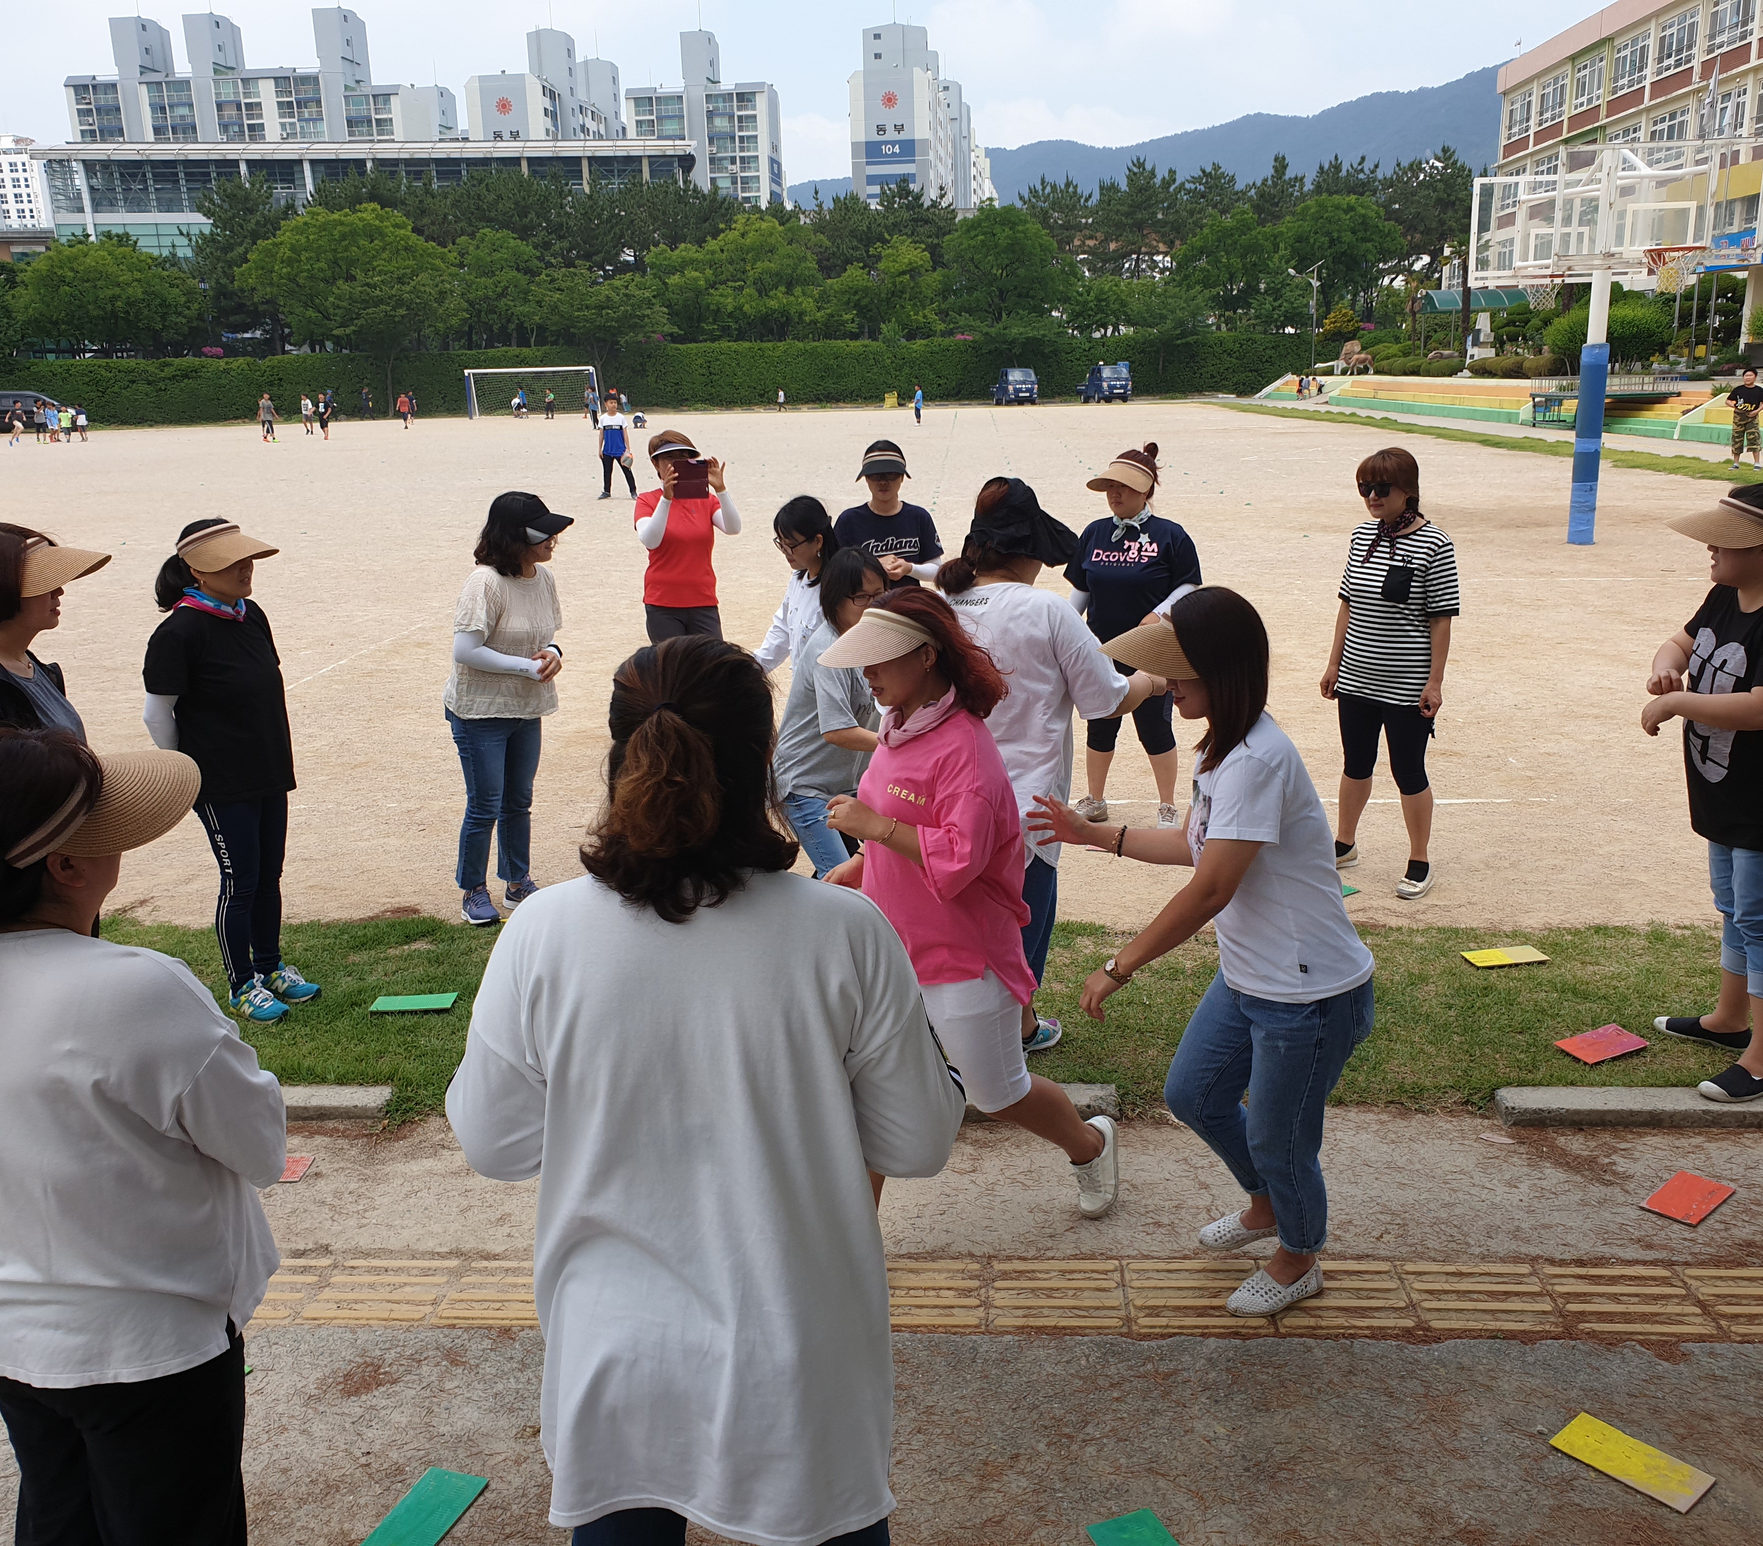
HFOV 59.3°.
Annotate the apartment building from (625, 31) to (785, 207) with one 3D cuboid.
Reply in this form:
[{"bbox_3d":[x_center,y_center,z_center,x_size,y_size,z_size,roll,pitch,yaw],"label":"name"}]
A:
[{"bbox_3d":[-25.225,-82.182,229.622,20.500,51.181,12.000,0,14,5],"label":"apartment building"}]

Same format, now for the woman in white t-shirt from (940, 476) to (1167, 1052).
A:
[{"bbox_3d":[0.473,-0.022,4.435,0.550,1.624,0.580,12,20,43],"label":"woman in white t-shirt"}]

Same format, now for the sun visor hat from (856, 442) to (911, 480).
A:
[{"bbox_3d":[0.010,-1.347,6.726,0.250,0.150,0.260,-2,14,0],"label":"sun visor hat"}]

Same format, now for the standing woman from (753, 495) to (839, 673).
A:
[{"bbox_3d":[-0.271,-0.208,5.513,0.400,1.540,0.480,-12,18,-35],"label":"standing woman"}]

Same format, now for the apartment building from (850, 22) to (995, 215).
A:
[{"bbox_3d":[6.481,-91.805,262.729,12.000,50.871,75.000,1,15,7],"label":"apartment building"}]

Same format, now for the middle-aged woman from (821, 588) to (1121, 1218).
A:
[{"bbox_3d":[0.190,0.350,3.393,0.680,1.496,0.480,-9,16,-26],"label":"middle-aged woman"}]

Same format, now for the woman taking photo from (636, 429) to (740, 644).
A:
[{"bbox_3d":[-0.925,-0.791,7.428,0.500,1.675,0.450,-4,15,-10],"label":"woman taking photo"}]

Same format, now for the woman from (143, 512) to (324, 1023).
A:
[{"bbox_3d":[-2.030,-0.005,4.834,0.460,1.554,0.440,4,15,21],"label":"woman"}]

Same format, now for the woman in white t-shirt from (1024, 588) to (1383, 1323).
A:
[{"bbox_3d":[0.669,0.382,3.172,0.660,1.490,0.480,-4,15,-11],"label":"woman in white t-shirt"}]

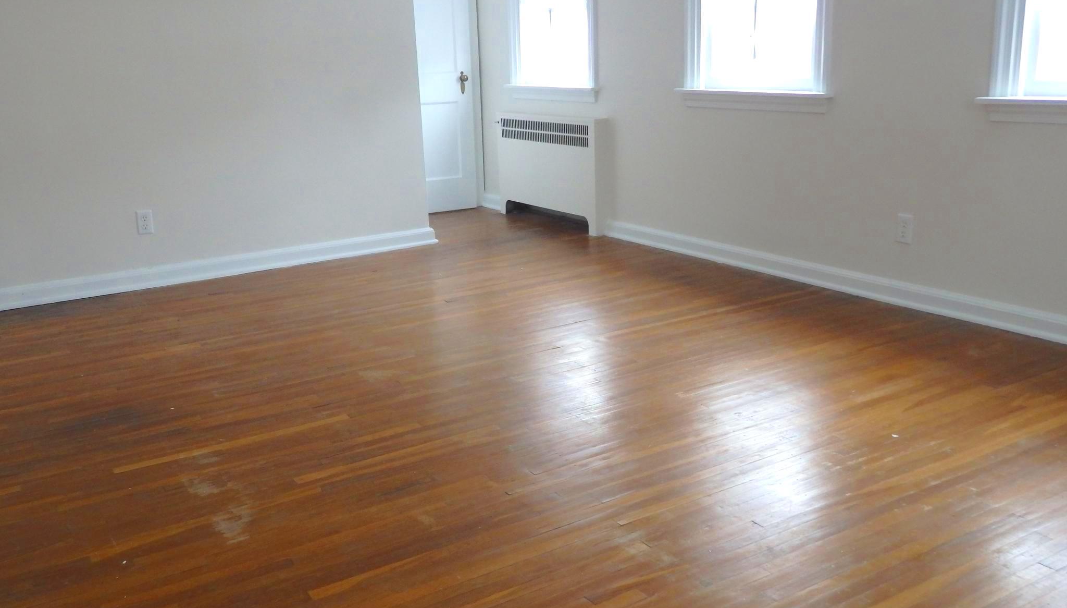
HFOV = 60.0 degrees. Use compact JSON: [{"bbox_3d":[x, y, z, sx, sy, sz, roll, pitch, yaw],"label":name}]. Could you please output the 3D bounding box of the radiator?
[{"bbox_3d":[0.108,-0.828,5.722,0.106,0.662,1.066,-11,18,-31],"label":"radiator"}]

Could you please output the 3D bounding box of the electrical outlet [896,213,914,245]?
[{"bbox_3d":[1.480,-0.297,3.696,0.012,0.115,0.071,-11,18,-31],"label":"electrical outlet"}]

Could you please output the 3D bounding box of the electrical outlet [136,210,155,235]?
[{"bbox_3d":[-1.873,-0.392,4.466,0.071,0.115,0.012,-11,18,-31],"label":"electrical outlet"}]

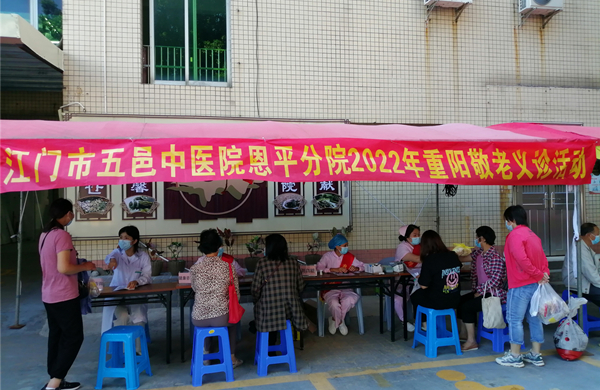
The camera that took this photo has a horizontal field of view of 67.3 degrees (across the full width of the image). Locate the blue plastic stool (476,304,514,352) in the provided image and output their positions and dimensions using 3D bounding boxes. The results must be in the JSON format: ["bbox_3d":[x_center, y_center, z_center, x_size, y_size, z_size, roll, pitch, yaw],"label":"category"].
[{"bbox_3d":[2.115,1.355,4.730,0.340,0.470,0.340,-1,-1,-15],"label":"blue plastic stool"}]

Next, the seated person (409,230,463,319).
[{"bbox_3d":[1.434,0.982,4.770,0.500,1.230,0.700,-1,-1,-23],"label":"seated person"}]

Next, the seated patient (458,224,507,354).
[{"bbox_3d":[1.974,0.984,4.828,0.600,1.280,0.480,-1,-1,-17],"label":"seated patient"}]

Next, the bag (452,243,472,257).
[{"bbox_3d":[1.821,0.611,5.050,0.220,0.160,0.180,-1,-1,11],"label":"bag"}]

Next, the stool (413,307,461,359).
[{"bbox_3d":[1.427,1.406,4.723,0.350,0.460,0.350,-1,-1,-17],"label":"stool"}]

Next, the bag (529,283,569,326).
[{"bbox_3d":[2.261,0.972,4.100,0.310,0.380,0.250,0,-1,-37],"label":"bag"}]

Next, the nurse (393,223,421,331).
[{"bbox_3d":[1.361,0.994,5.500,0.500,1.250,0.650,0,-1,-30],"label":"nurse"}]

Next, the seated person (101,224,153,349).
[{"bbox_3d":[-1.895,1.010,4.950,0.520,1.290,0.620,-1,-1,-2],"label":"seated person"}]

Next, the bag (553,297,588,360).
[{"bbox_3d":[2.642,1.306,4.410,0.330,0.600,0.280,-1,-1,30],"label":"bag"}]

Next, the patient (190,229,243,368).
[{"bbox_3d":[-0.763,0.969,4.170,0.500,1.320,0.660,-1,-1,3],"label":"patient"}]

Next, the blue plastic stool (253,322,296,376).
[{"bbox_3d":[-0.240,1.427,4.318,0.335,0.460,0.335,-1,-1,-17],"label":"blue plastic stool"}]

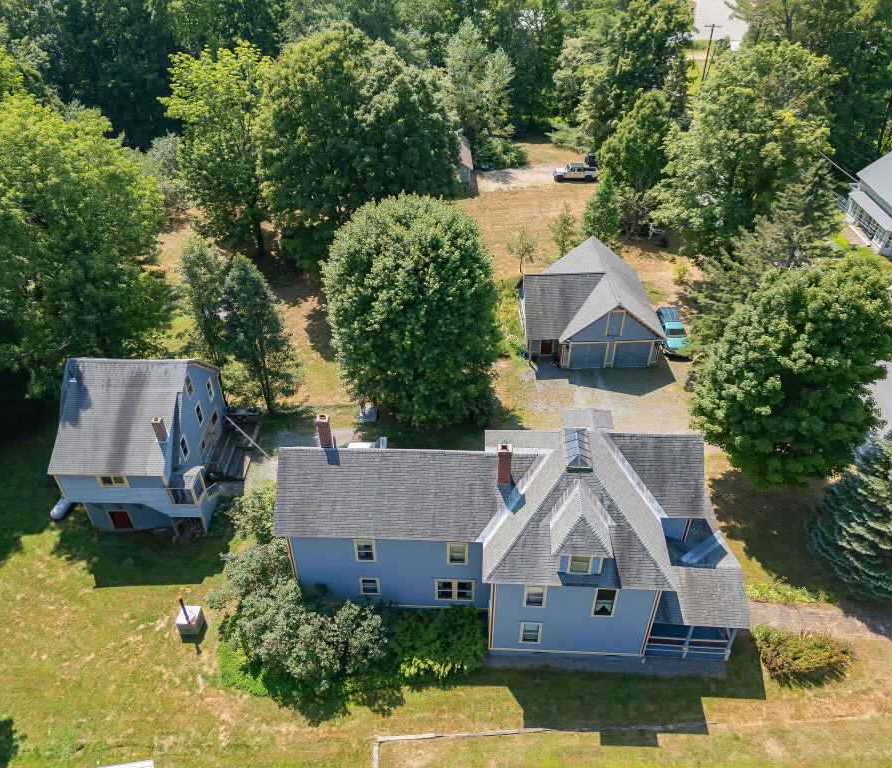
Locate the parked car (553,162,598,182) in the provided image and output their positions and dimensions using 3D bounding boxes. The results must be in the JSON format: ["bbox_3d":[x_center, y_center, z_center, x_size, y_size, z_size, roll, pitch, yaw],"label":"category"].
[{"bbox_3d":[16.526,-26.986,90.164,5.480,1.860,1.900,1,36,3],"label":"parked car"}]

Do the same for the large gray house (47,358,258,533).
[{"bbox_3d":[-17.939,2.988,44.599,9.178,9.900,9.900,1,36,3],"label":"large gray house"}]

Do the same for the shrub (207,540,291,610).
[{"bbox_3d":[-10.802,10.527,39.031,4.800,3.100,3.700,1,36,3],"label":"shrub"}]

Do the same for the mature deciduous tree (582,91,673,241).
[{"bbox_3d":[18.755,-21.298,69.824,8.000,14.500,7.600,-1,37,0],"label":"mature deciduous tree"}]

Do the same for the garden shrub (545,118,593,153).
[{"bbox_3d":[16.415,-33.459,94.811,6.400,4.000,5.500,-1,37,0],"label":"garden shrub"}]

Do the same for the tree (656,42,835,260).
[{"bbox_3d":[27.259,-20.935,66.406,15.000,19.954,15.000,1,36,3],"label":"tree"}]

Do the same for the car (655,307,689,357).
[{"bbox_3d":[18.402,-4.279,57.774,1.800,1.750,5.000,2,37,4],"label":"car"}]

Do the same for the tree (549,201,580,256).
[{"bbox_3d":[11.822,-15.534,71.575,2.967,5.651,2.967,1,36,3],"label":"tree"}]

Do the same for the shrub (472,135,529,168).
[{"bbox_3d":[6.956,-29.848,90.562,7.000,3.500,6.000,-1,37,0],"label":"shrub"}]

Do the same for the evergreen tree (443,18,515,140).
[{"bbox_3d":[4.302,-38.758,92.229,9.200,15.800,8.400,-1,37,0],"label":"evergreen tree"}]

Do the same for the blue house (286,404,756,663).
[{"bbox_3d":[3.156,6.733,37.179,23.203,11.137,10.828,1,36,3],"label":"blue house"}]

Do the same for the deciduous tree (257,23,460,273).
[{"bbox_3d":[-7.966,-21.504,66.442,18.361,22.024,18.361,1,36,3],"label":"deciduous tree"}]

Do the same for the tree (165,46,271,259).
[{"bbox_3d":[-21.567,-21.849,68.639,9.154,20.435,9.154,1,36,3],"label":"tree"}]

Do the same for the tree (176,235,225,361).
[{"bbox_3d":[-18.170,-5.925,52.908,3.800,10.900,3.800,-1,37,0],"label":"tree"}]

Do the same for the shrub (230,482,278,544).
[{"bbox_3d":[-11.446,7.762,42.885,3.300,3.000,3.200,1,36,3],"label":"shrub"}]

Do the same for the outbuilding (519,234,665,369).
[{"bbox_3d":[11.344,-6.628,57.888,10.700,5.500,11.500,-1,37,0],"label":"outbuilding"}]

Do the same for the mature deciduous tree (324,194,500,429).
[{"bbox_3d":[-2.152,-4.449,46.779,11.400,15.600,11.400,-1,37,0],"label":"mature deciduous tree"}]

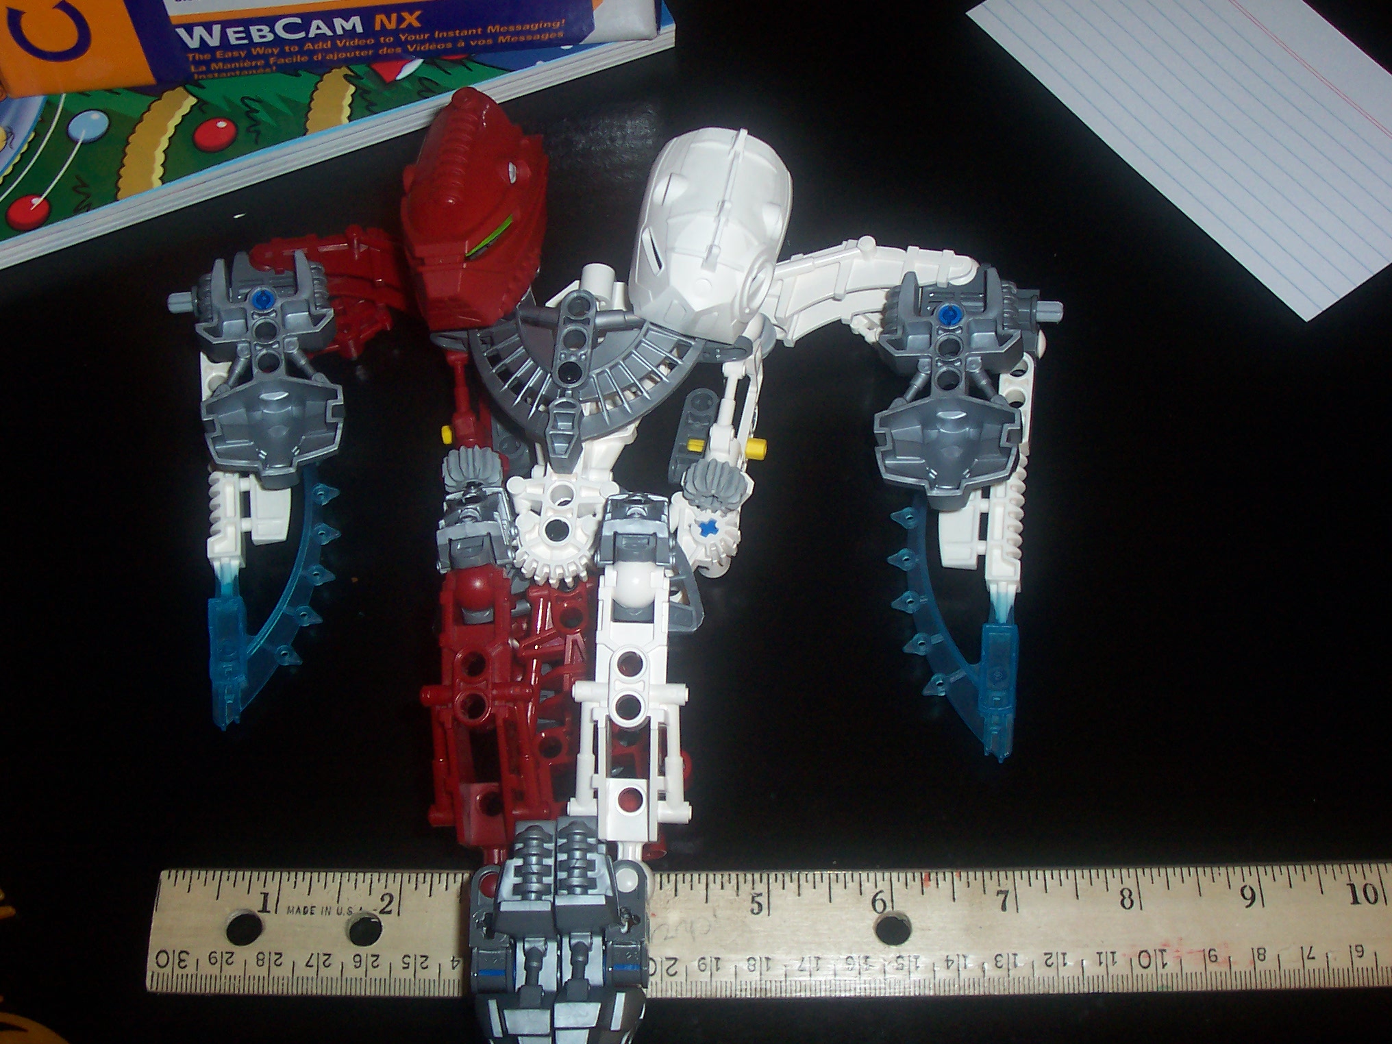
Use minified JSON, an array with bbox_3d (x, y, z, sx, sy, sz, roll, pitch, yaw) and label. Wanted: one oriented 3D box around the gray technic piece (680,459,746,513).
[{"bbox_3d":[0.004,-0.008,0.410,0.014,0.014,0.009,-4,69,-2],"label":"gray technic piece"}]

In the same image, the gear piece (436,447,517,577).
[{"bbox_3d":[-0.046,-0.002,0.388,0.017,0.018,0.027,-5,62,-2],"label":"gear piece"}]

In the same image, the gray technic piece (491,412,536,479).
[{"bbox_3d":[-0.041,-0.018,0.416,0.010,0.009,0.020,-4,62,-2],"label":"gray technic piece"}]

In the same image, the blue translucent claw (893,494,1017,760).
[{"bbox_3d":[0.056,0.021,0.394,0.027,0.011,0.064,1,62,1],"label":"blue translucent claw"}]

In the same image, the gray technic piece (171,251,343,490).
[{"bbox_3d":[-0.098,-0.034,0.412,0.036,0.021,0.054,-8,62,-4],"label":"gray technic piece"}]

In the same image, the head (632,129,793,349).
[{"bbox_3d":[0.003,-0.060,0.386,0.031,0.041,0.030,12,34,-5],"label":"head"}]

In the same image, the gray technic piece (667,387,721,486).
[{"bbox_3d":[-0.001,-0.019,0.418,0.009,0.009,0.027,8,62,5],"label":"gray technic piece"}]

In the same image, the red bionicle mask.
[{"bbox_3d":[-0.046,-0.066,0.388,0.029,0.046,0.031,20,36,11],"label":"red bionicle mask"}]

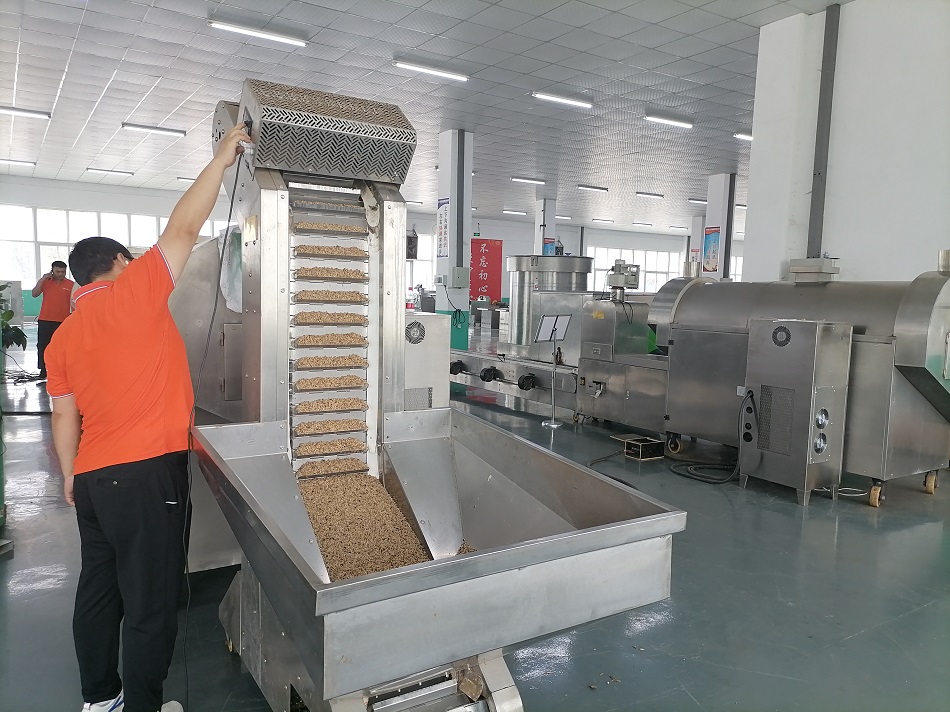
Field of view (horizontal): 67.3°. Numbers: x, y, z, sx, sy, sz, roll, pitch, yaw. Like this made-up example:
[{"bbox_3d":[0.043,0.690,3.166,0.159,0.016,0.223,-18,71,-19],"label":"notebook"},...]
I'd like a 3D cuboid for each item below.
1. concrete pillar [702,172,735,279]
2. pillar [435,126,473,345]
[{"bbox_3d":[6.302,-2.391,18.536,0.510,4.510,0.510,-2,7,-33],"label":"concrete pillar"},{"bbox_3d":[-0.434,-2.175,14.380,0.510,4.510,0.510,-2,7,-33],"label":"pillar"}]

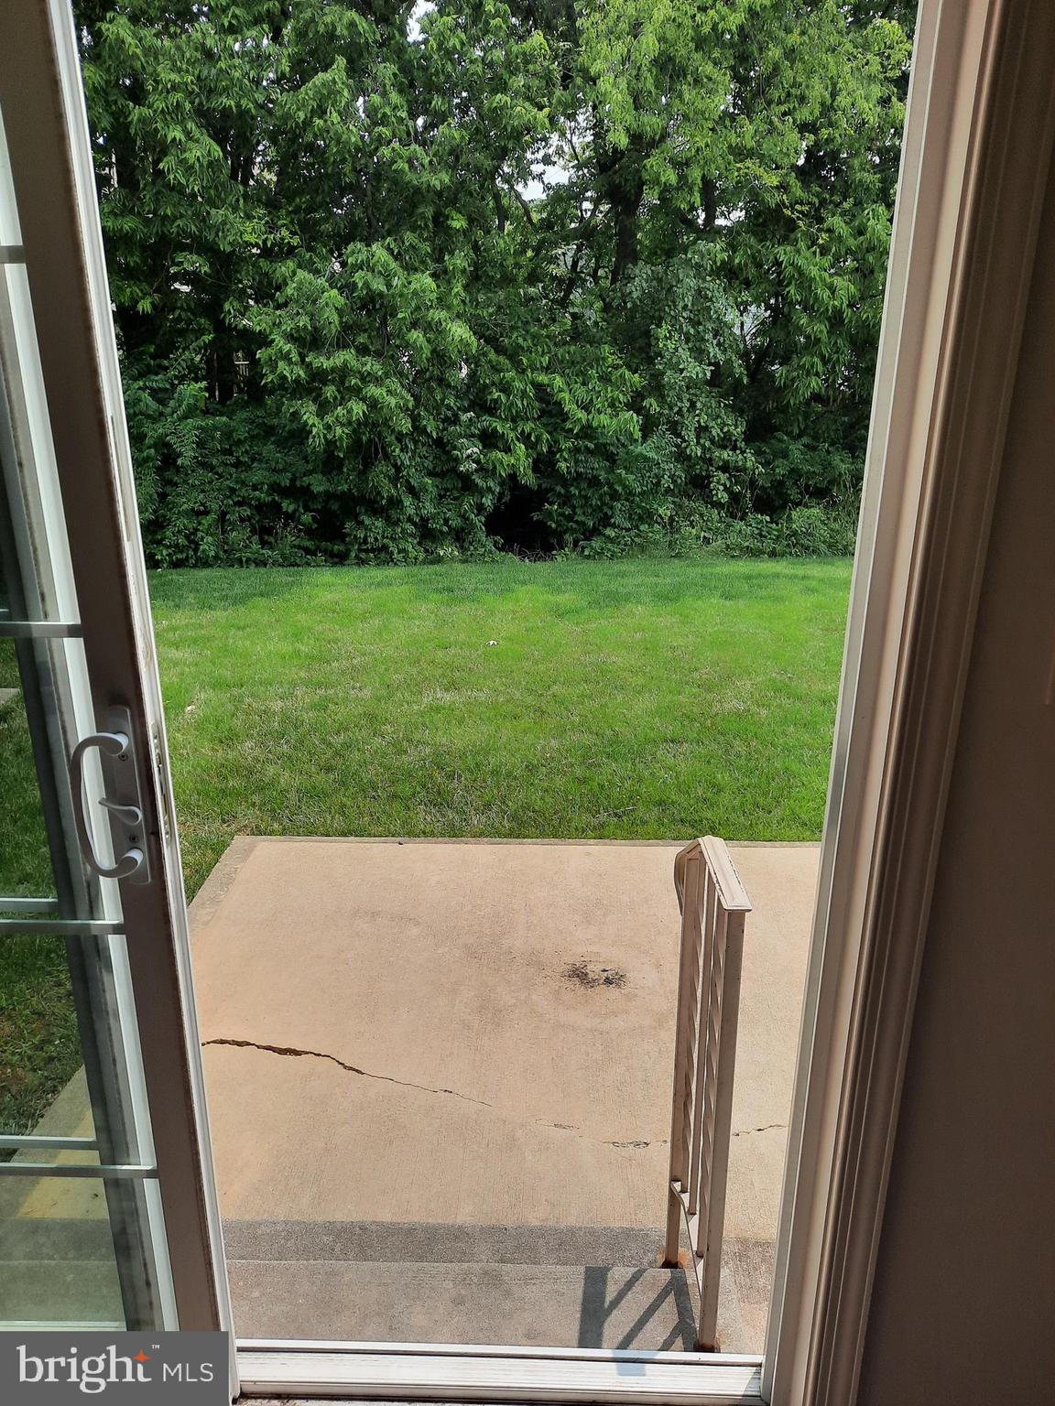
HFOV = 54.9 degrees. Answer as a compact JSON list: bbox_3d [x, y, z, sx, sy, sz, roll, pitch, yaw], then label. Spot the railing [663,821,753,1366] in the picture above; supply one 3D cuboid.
[{"bbox_3d":[0.321,0.763,1.942,0.046,1.125,0.550,0,17,0],"label":"railing"}]

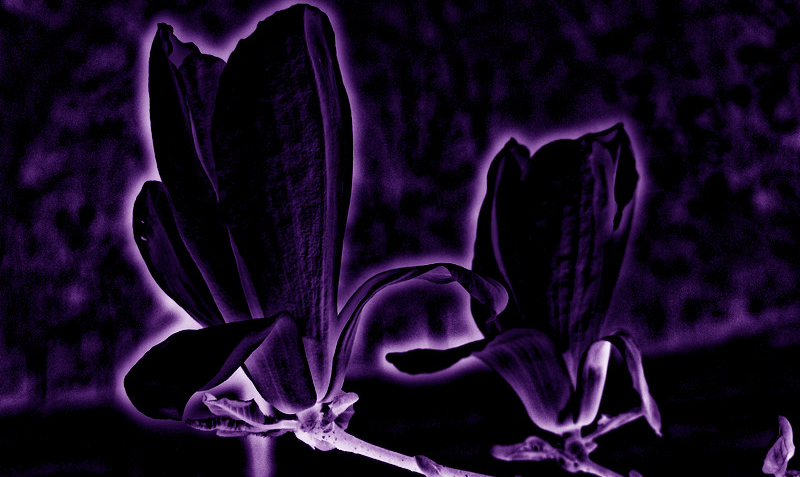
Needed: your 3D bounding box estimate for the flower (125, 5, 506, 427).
[{"bbox_3d":[-0.022,-0.006,1.020,0.098,0.108,0.082,0,0,0],"label":"flower"}]

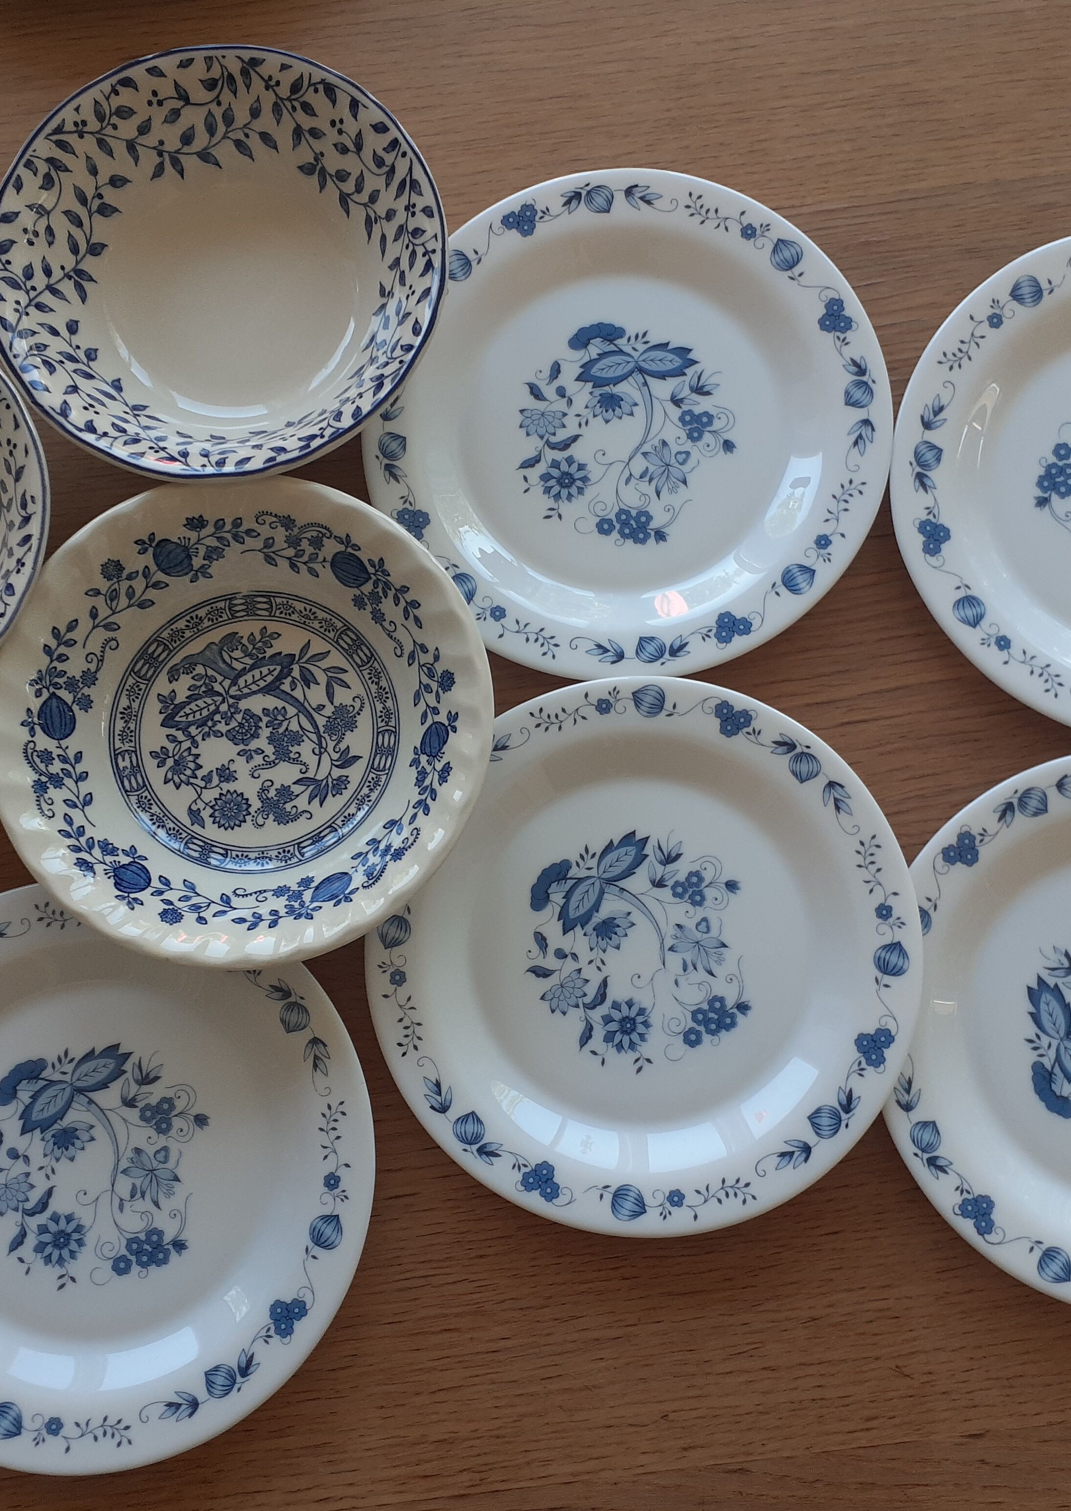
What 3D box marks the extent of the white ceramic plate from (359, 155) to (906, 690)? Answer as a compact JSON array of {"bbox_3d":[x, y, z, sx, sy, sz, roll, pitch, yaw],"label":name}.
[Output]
[{"bbox_3d":[0.032,-0.119,0.571,0.193,0.021,0.193,0,81,0],"label":"white ceramic plate"}]

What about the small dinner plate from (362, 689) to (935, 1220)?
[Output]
[{"bbox_3d":[0.037,0.067,0.540,0.193,0.021,0.193,0,81,0],"label":"small dinner plate"}]

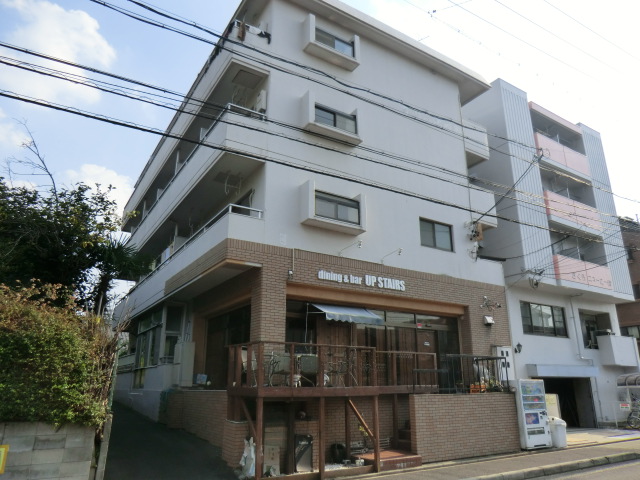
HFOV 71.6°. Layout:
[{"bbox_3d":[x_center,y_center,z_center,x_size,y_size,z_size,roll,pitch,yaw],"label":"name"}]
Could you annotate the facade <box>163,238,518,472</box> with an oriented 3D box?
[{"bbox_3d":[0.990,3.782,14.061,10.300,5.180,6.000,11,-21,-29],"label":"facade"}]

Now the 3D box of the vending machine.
[{"bbox_3d":[6.125,5.192,13.282,1.160,1.830,0.720,11,-21,-29],"label":"vending machine"}]

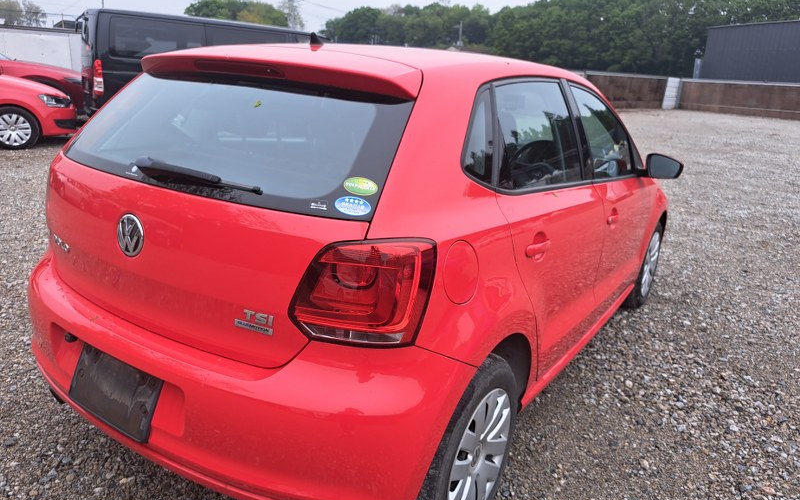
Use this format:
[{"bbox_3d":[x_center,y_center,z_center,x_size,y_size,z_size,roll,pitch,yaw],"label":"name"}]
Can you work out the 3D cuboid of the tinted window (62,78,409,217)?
[{"bbox_3d":[-0.550,-0.325,1.502,1.260,0.430,0.110,15,-20,31],"label":"tinted window"}]

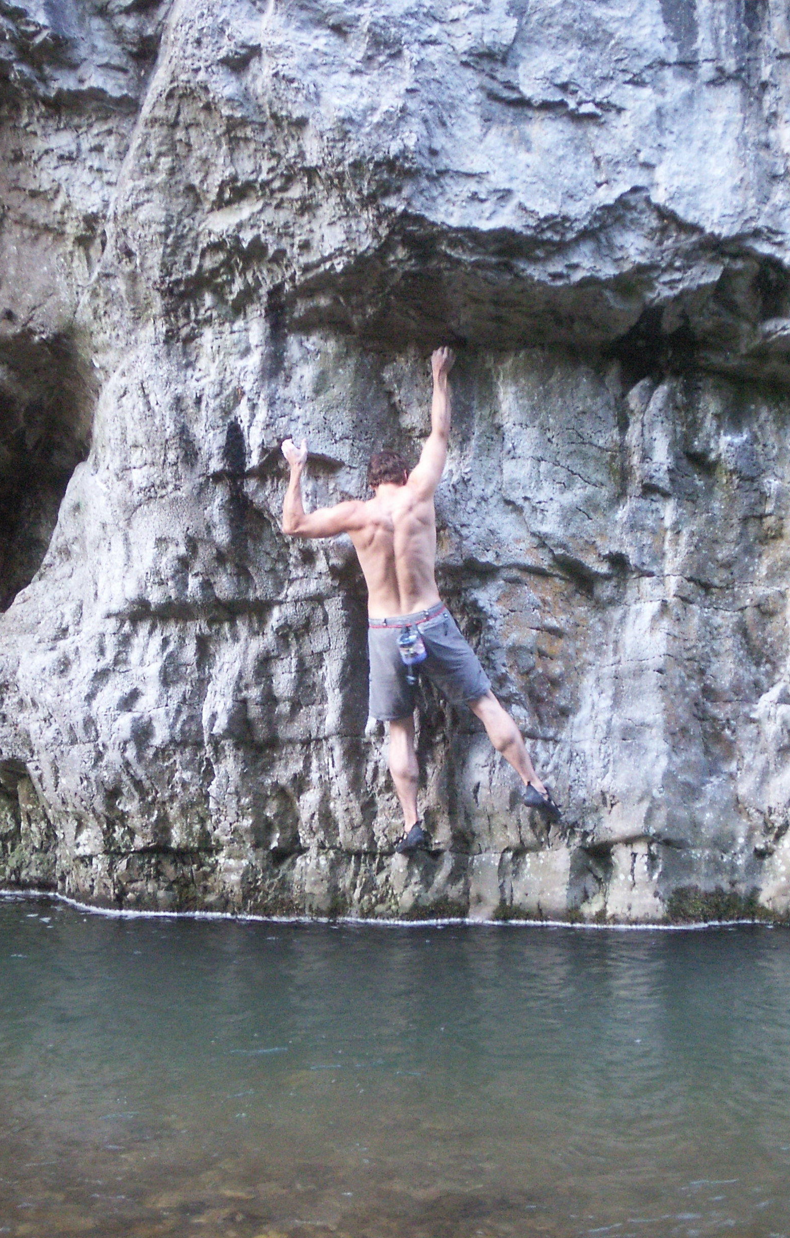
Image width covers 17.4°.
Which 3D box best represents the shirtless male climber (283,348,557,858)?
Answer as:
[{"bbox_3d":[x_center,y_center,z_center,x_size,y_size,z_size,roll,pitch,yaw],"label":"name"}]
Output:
[{"bbox_3d":[0.108,-0.078,11.100,1.190,2.170,0.560,0,1,0],"label":"shirtless male climber"}]

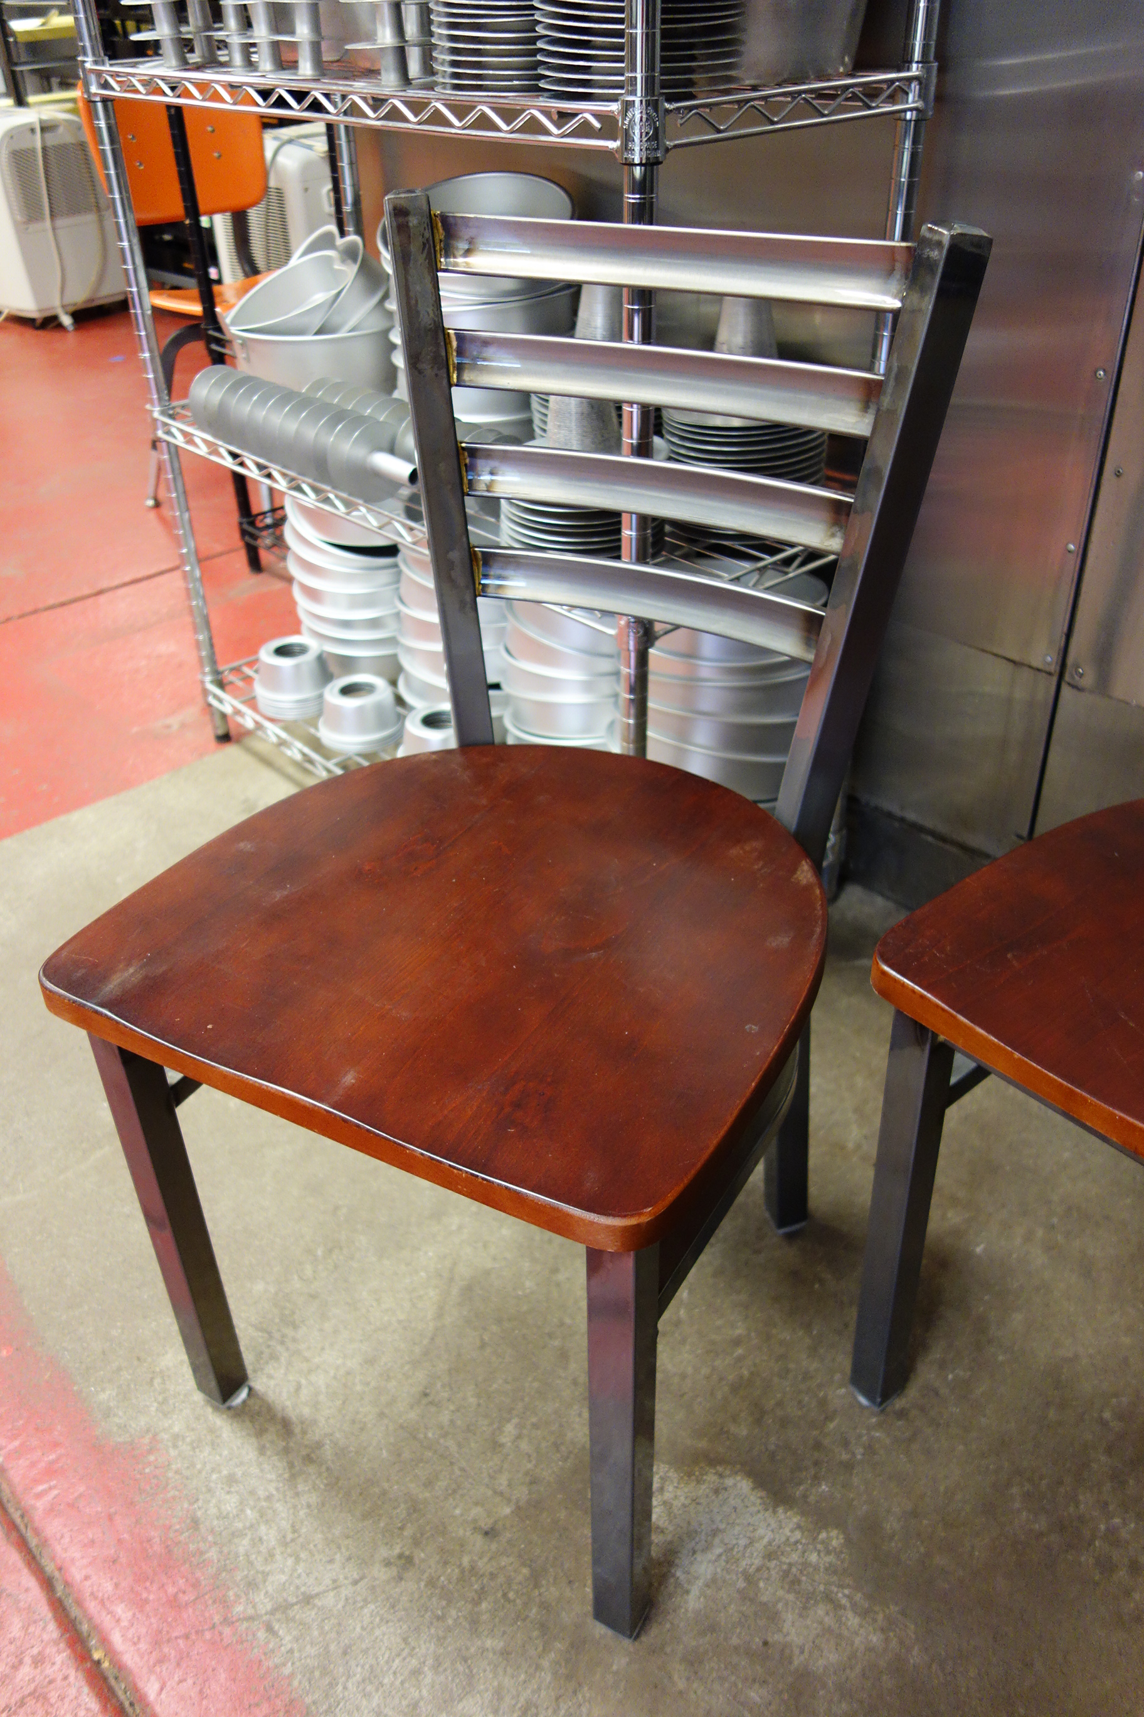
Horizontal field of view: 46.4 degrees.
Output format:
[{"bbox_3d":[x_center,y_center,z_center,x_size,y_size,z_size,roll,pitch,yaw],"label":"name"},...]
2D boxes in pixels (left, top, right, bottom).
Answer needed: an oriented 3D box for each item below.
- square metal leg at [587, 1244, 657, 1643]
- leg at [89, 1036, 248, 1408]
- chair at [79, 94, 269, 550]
[{"bbox_3d":[0.032,0.356,0.820,0.030,0.420,0.030,17,39,24],"label":"square metal leg"},{"bbox_3d":[-0.289,0.258,0.972,0.030,0.420,0.030,17,39,24],"label":"leg"},{"bbox_3d":[-0.621,-1.094,2.650,0.500,0.746,0.410,28,44,35],"label":"chair"}]

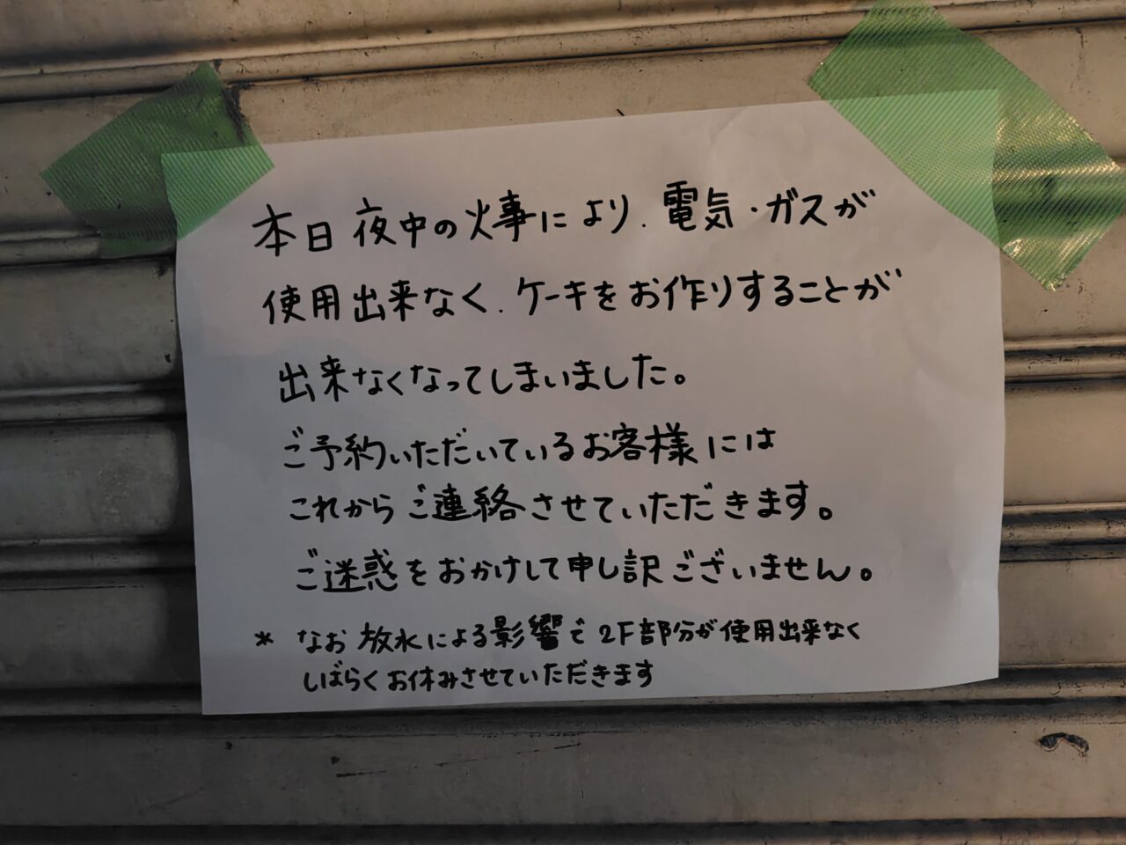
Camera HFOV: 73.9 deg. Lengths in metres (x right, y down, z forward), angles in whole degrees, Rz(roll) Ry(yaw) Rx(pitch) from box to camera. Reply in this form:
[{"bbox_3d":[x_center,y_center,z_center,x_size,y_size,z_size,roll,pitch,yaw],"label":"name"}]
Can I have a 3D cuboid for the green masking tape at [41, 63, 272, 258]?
[{"bbox_3d":[-0.147,-0.090,0.274,0.076,0.050,0.009,-31,3,6],"label":"green masking tape"}]

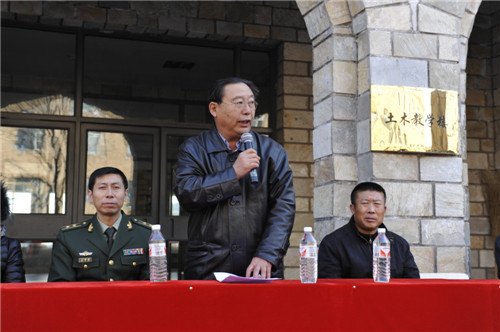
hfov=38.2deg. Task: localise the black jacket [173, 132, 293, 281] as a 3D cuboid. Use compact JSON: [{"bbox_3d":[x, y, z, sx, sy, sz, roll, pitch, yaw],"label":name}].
[{"bbox_3d":[-0.071,0.224,3.305,0.560,0.800,0.400,1,-6,-10],"label":"black jacket"}]

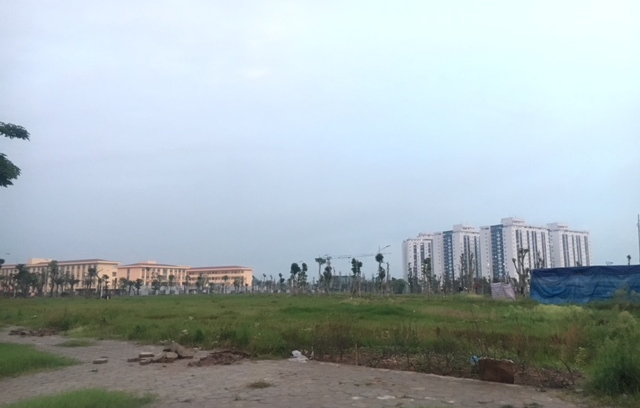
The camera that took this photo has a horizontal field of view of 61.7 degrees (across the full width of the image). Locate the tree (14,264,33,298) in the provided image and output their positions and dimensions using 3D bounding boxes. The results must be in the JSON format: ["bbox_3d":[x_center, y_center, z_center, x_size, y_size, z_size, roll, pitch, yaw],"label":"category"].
[{"bbox_3d":[-42.578,11.129,77.000,2.580,4.880,2.510,0,-9,0],"label":"tree"}]

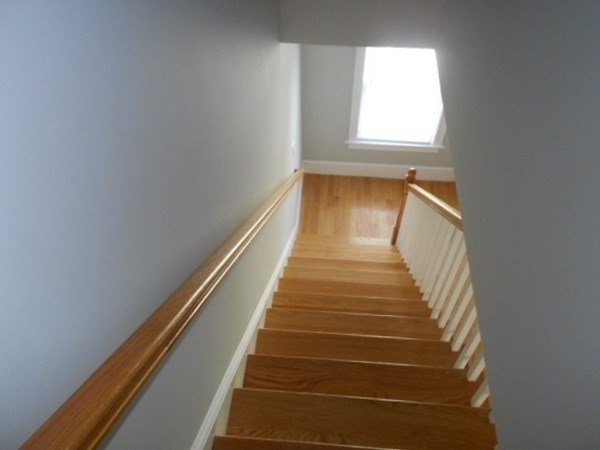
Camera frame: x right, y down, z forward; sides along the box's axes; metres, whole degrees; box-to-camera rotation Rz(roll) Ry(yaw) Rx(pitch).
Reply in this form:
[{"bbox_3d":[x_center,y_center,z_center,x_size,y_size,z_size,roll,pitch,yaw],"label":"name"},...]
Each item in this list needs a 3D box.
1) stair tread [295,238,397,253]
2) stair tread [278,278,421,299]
[{"bbox_3d":[0.435,0.297,4.379,0.985,0.030,0.262,3,50,4],"label":"stair tread"},{"bbox_3d":[0.338,0.515,3.163,0.985,0.030,0.262,3,50,4],"label":"stair tread"}]

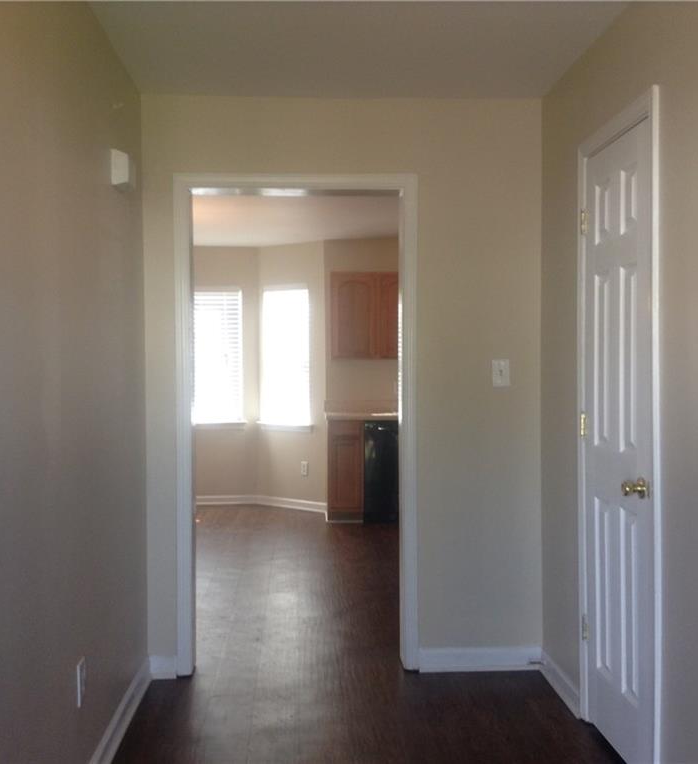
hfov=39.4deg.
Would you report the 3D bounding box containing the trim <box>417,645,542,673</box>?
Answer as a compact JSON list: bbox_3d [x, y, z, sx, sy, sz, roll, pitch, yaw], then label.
[{"bbox_3d":[0.564,1.181,4.143,0.531,0.098,0.018,0,1,-3],"label":"trim"}]

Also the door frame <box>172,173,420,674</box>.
[{"bbox_3d":[-0.218,0.186,4.142,1.015,2.097,0.139,0,1,-3],"label":"door frame"}]

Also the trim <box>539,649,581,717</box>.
[{"bbox_3d":[0.837,1.185,3.871,0.018,0.098,0.594,0,1,-3],"label":"trim"}]

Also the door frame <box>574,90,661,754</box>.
[{"bbox_3d":[0.919,0.198,3.169,0.114,2.097,0.781,0,1,-3],"label":"door frame"}]

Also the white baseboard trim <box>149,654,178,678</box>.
[{"bbox_3d":[-0.778,1.191,4.066,0.127,0.098,0.018,0,1,-3],"label":"white baseboard trim"}]

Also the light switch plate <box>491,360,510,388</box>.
[{"bbox_3d":[0.643,-0.037,4.130,0.073,0.114,0.008,0,1,-3],"label":"light switch plate"}]

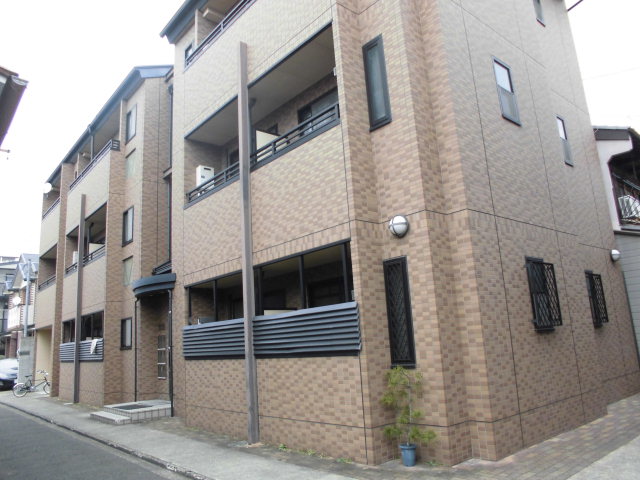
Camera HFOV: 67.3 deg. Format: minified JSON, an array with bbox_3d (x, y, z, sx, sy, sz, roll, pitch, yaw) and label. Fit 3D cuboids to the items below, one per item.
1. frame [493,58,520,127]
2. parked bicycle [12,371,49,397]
[{"bbox_3d":[2.905,-2.312,7.480,0.600,1.000,0.100,7,-16,-41],"label":"frame"},{"bbox_3d":[-12.204,6.154,20.662,1.650,1.060,0.550,3,-14,-30],"label":"parked bicycle"}]

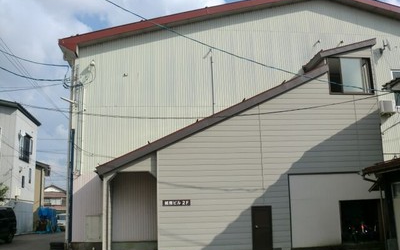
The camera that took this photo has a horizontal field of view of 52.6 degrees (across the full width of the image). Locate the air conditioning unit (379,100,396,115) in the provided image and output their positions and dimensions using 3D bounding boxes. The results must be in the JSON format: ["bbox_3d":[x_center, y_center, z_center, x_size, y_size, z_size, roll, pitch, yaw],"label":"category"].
[{"bbox_3d":[8.897,-0.845,19.200,0.760,0.560,0.310,0,-12,-8],"label":"air conditioning unit"}]

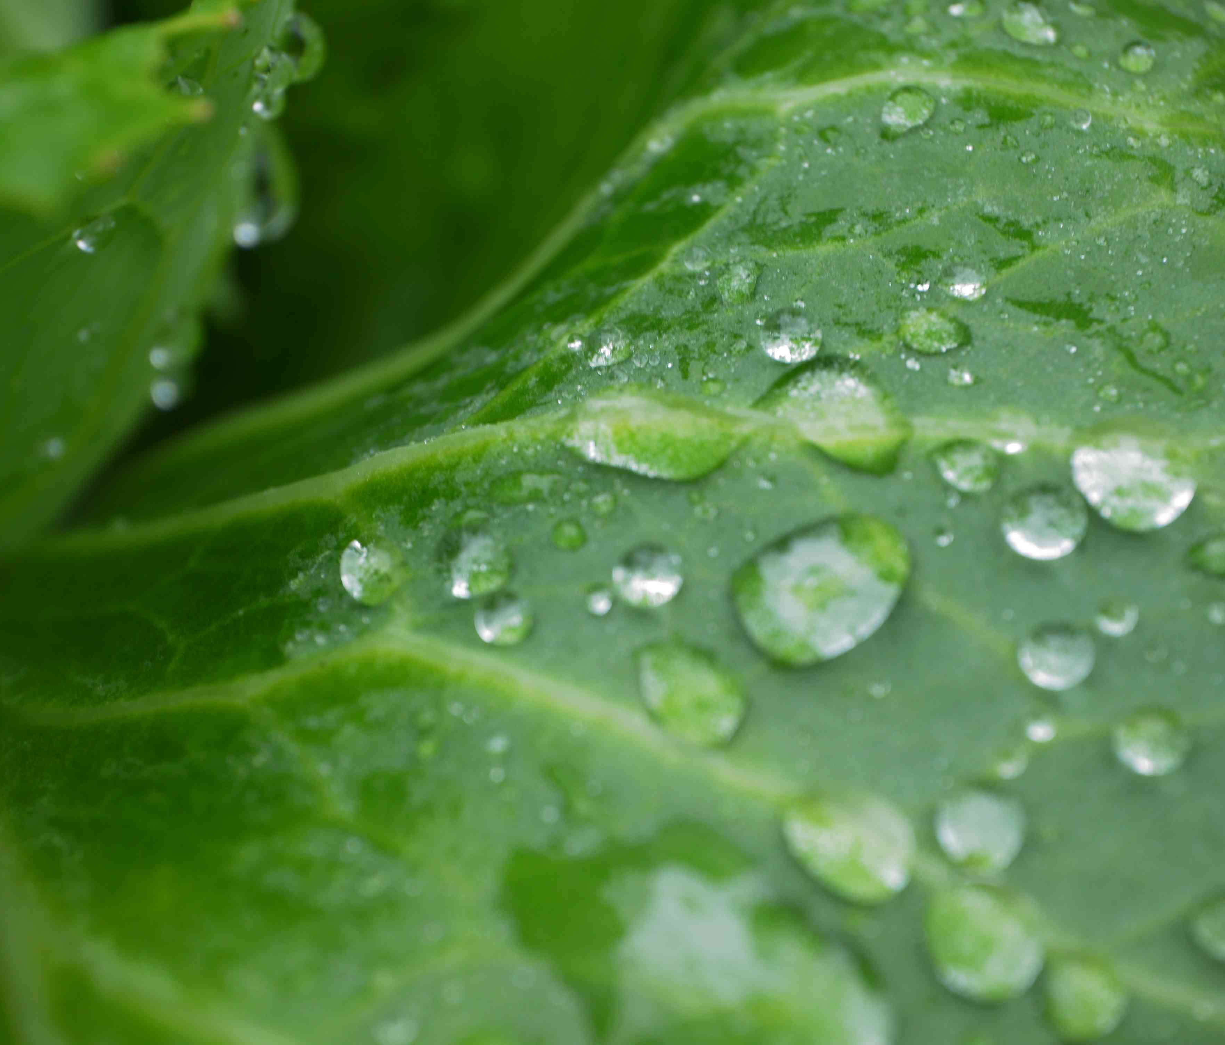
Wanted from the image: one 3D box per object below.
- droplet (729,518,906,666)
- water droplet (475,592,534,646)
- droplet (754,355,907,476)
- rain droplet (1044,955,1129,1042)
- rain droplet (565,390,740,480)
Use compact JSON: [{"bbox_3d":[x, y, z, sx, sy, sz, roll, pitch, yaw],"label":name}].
[{"bbox_3d":[0.015,0.005,0.242,0.012,0.005,0.015,24,52,20],"label":"droplet"},{"bbox_3d":[-0.008,0.007,0.242,0.004,0.003,0.004,0,48,0],"label":"water droplet"},{"bbox_3d":[0.017,-0.008,0.254,0.013,0.005,0.009,34,56,27],"label":"droplet"},{"bbox_3d":[0.031,0.031,0.220,0.006,0.004,0.006,0,48,0],"label":"rain droplet"},{"bbox_3d":[0.003,-0.007,0.253,0.014,0.004,0.008,0,48,0],"label":"rain droplet"}]

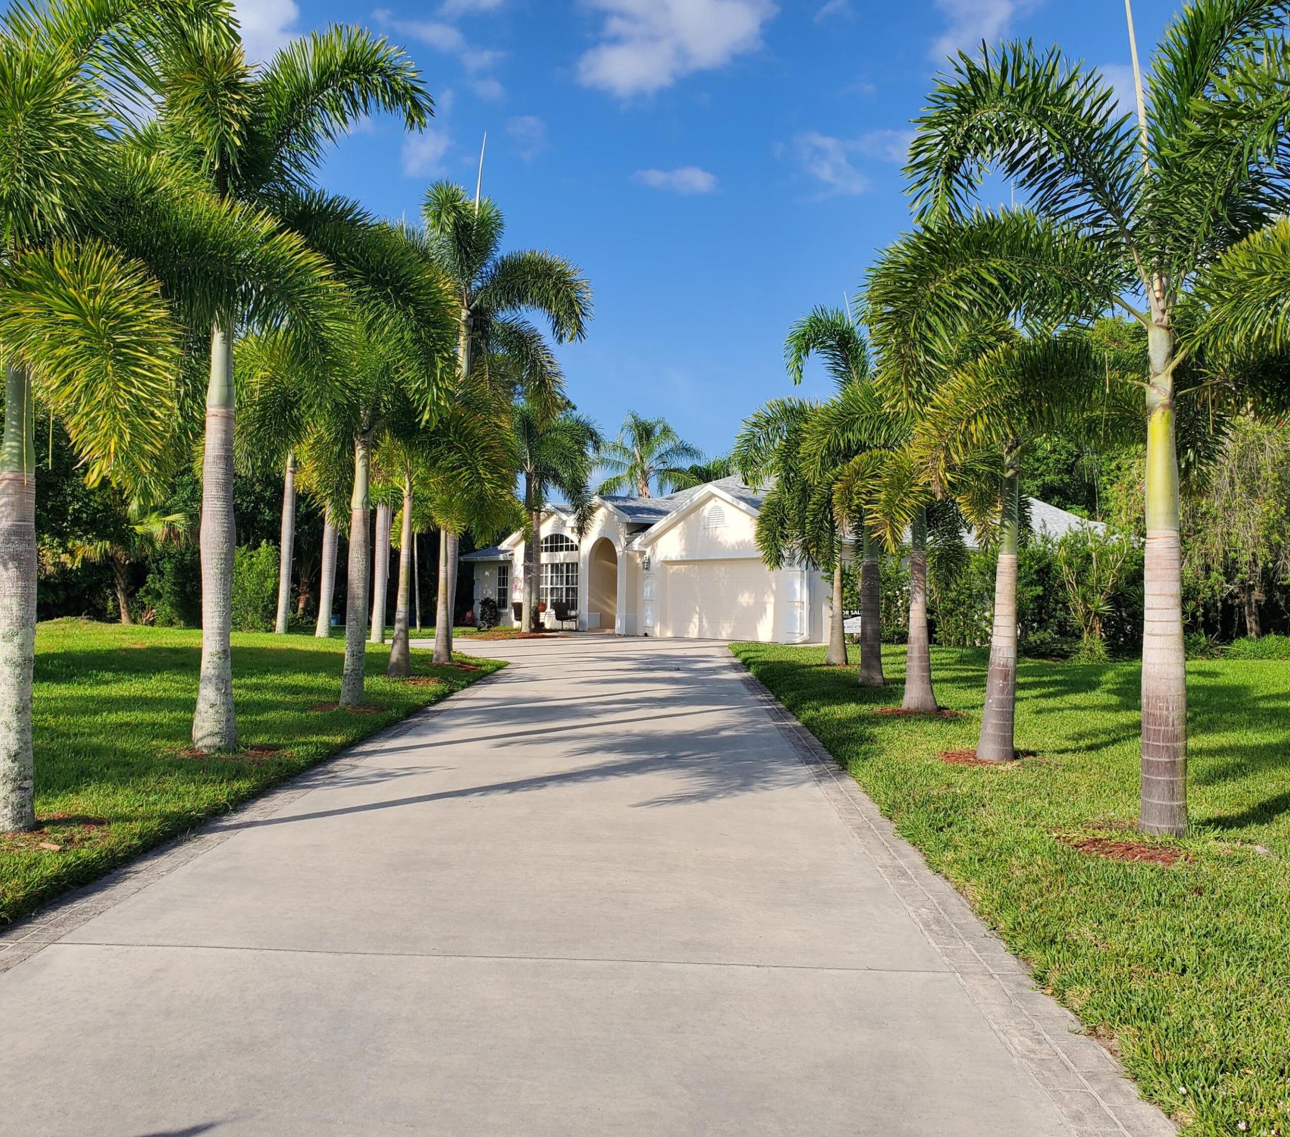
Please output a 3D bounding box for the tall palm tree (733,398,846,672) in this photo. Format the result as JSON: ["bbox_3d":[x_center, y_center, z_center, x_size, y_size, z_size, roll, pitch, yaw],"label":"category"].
[{"bbox_3d":[3.280,-0.758,21.400,3.240,5.100,3.200,0,-1,0],"label":"tall palm tree"}]

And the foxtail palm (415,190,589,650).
[{"bbox_3d":[-3.400,-3.407,25.300,4.400,10.480,4.300,0,-1,0],"label":"foxtail palm"}]

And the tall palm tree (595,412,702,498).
[{"bbox_3d":[0.150,-2.403,50.000,4.800,8.980,4.800,0,-1,0],"label":"tall palm tree"}]

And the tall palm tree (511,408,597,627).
[{"bbox_3d":[-2.980,-1.524,34.000,3.240,6.890,3.200,0,-1,0],"label":"tall palm tree"}]

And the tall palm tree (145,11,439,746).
[{"bbox_3d":[-3.488,-1.769,10.800,3.000,6.900,3.000,0,-1,0],"label":"tall palm tree"}]

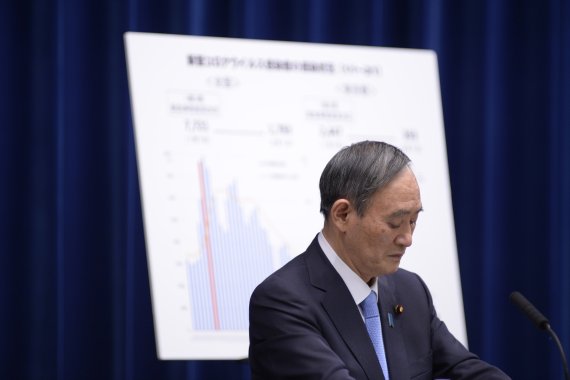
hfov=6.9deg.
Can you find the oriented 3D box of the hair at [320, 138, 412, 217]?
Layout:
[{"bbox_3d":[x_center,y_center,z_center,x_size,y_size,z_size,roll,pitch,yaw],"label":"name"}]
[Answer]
[{"bbox_3d":[0.146,-0.016,8.700,0.172,0.160,0.165,16,9,33],"label":"hair"}]

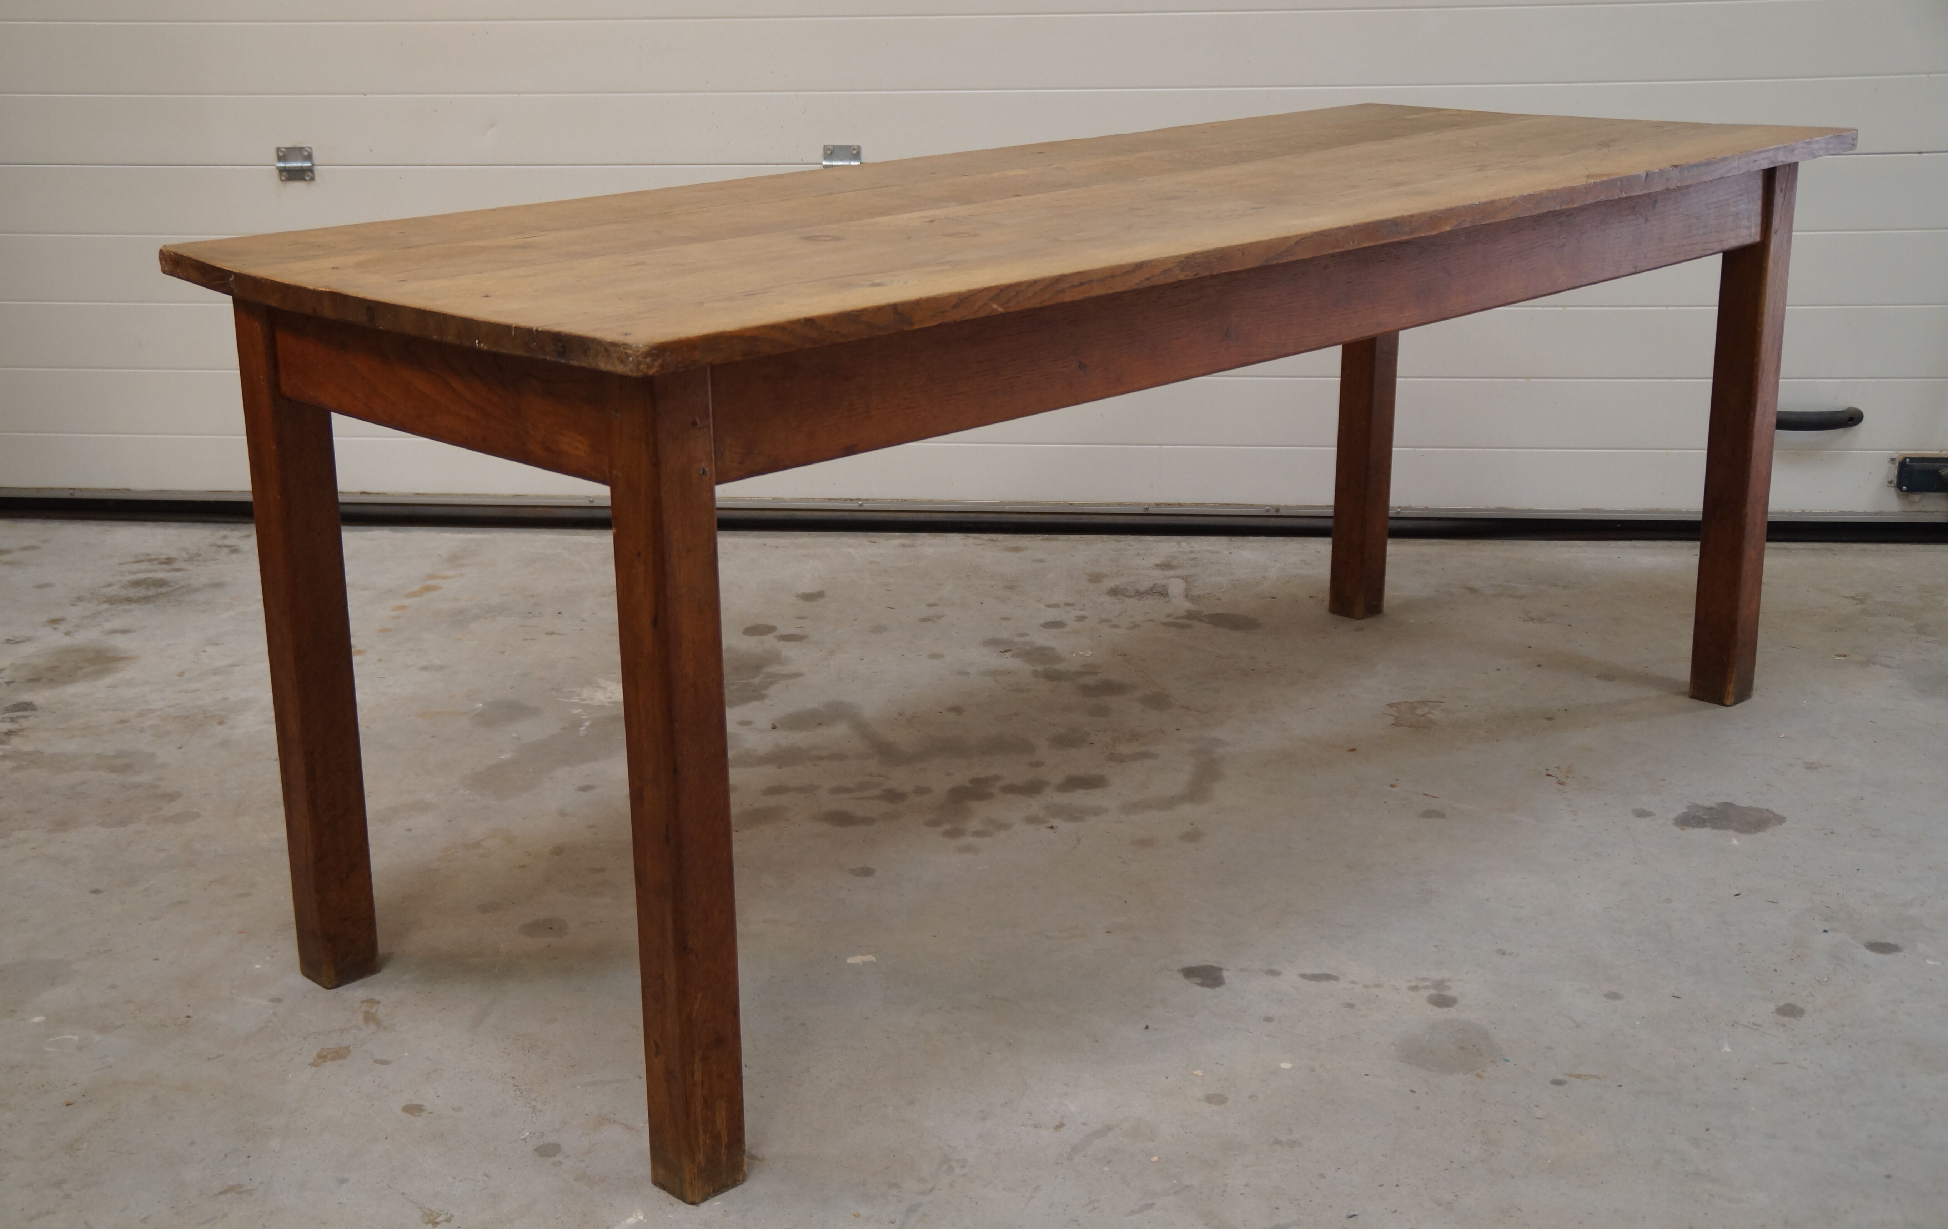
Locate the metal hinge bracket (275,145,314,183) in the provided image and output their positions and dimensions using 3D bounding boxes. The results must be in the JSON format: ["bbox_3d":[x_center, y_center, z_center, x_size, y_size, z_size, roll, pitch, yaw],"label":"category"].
[{"bbox_3d":[-1.231,-0.816,4.124,0.066,0.061,0.014,1,17,7],"label":"metal hinge bracket"}]

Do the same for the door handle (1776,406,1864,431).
[{"bbox_3d":[1.425,-0.336,3.913,0.205,0.036,0.050,1,17,7],"label":"door handle"}]

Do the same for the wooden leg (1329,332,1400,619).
[{"bbox_3d":[0.614,-0.353,3.544,0.058,0.730,0.061,-17,23,-42],"label":"wooden leg"}]

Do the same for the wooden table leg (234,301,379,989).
[{"bbox_3d":[-0.683,0.033,2.339,0.058,0.730,0.061,-17,23,-42],"label":"wooden table leg"}]

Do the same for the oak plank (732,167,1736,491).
[{"bbox_3d":[0.400,-0.344,2.422,1.749,0.100,0.025,-17,23,-42],"label":"oak plank"}]

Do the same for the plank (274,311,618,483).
[{"bbox_3d":[-0.475,-0.207,2.032,0.025,0.103,0.555,-17,23,-42],"label":"plank"}]

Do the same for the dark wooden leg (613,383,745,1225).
[{"bbox_3d":[-0.247,0.152,1.915,0.058,0.730,0.061,-17,23,-42],"label":"dark wooden leg"}]

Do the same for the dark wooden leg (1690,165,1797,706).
[{"bbox_3d":[1.054,-0.237,3.120,0.058,0.730,0.061,-17,23,-42],"label":"dark wooden leg"}]

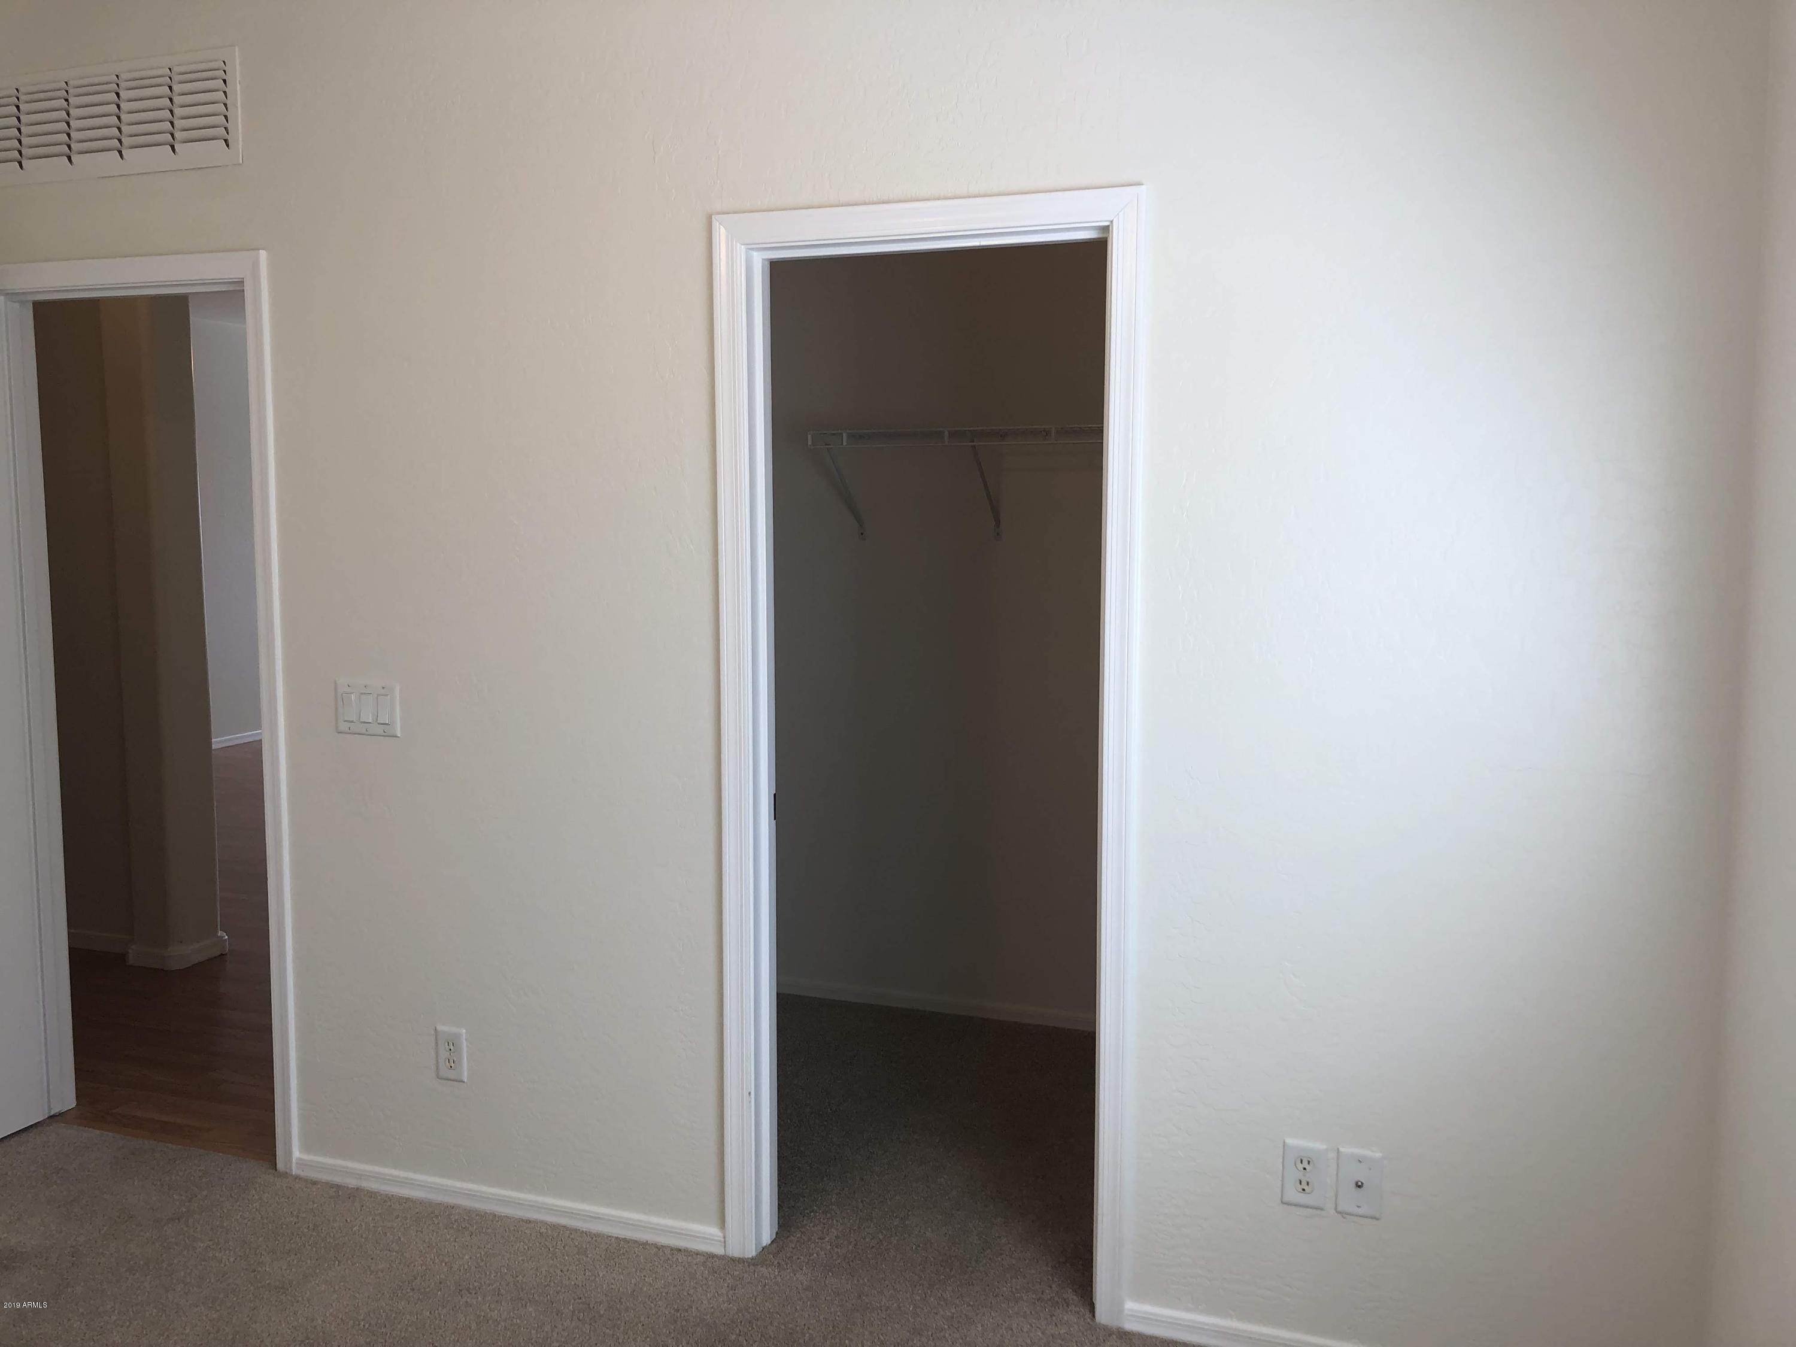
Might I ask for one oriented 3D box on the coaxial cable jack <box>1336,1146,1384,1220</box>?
[{"bbox_3d":[0.817,0.903,2.571,0.075,0.118,0.012,2,6,19],"label":"coaxial cable jack"}]

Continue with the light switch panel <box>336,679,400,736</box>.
[{"bbox_3d":[-1.155,0.077,3.165,0.164,0.117,0.011,2,6,19],"label":"light switch panel"}]

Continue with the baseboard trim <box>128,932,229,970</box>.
[{"bbox_3d":[-2.520,0.967,5.094,0.235,0.066,0.240,2,6,19],"label":"baseboard trim"}]

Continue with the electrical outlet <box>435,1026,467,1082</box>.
[{"bbox_3d":[-0.977,0.834,3.181,0.075,0.118,0.009,2,6,19],"label":"electrical outlet"}]

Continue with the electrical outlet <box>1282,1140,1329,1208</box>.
[{"bbox_3d":[0.729,0.898,2.602,0.074,0.118,0.009,2,6,19],"label":"electrical outlet"}]

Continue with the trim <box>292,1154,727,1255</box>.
[{"bbox_3d":[-0.870,1.152,3.175,1.090,0.055,0.013,2,6,19],"label":"trim"}]

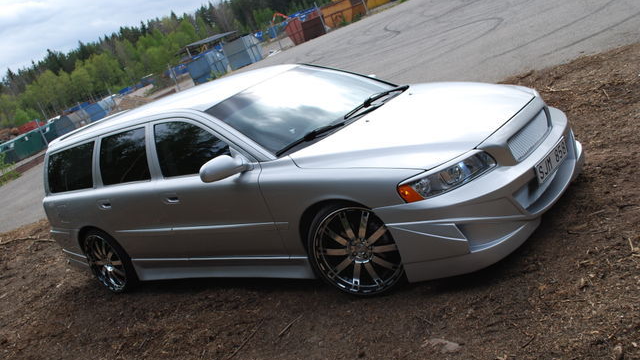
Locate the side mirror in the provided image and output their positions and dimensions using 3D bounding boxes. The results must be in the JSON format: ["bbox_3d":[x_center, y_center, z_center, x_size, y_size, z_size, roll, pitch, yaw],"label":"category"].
[{"bbox_3d":[-0.614,-0.073,4.077,0.150,0.150,0.250,-8,18,41],"label":"side mirror"}]

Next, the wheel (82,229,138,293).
[{"bbox_3d":[-1.795,0.674,5.628,0.580,0.580,0.220,-8,18,41],"label":"wheel"}]

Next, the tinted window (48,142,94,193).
[{"bbox_3d":[-2.182,-0.087,5.651,0.815,0.387,0.040,-8,-6,41],"label":"tinted window"}]

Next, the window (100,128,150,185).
[{"bbox_3d":[-1.555,-0.167,5.105,0.718,0.407,0.040,-8,-6,41],"label":"window"}]

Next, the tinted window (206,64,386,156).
[{"bbox_3d":[-0.145,-0.620,4.730,0.869,0.140,1.500,22,35,28],"label":"tinted window"}]

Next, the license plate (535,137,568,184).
[{"bbox_3d":[1.372,-0.115,3.783,0.020,0.110,0.520,-9,16,41],"label":"license plate"}]

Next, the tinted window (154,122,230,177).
[{"bbox_3d":[-0.914,-0.234,4.548,0.849,0.449,0.040,-8,-6,41],"label":"tinted window"}]

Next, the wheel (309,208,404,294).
[{"bbox_3d":[0.257,0.395,3.869,0.580,0.580,0.220,-15,14,19],"label":"wheel"}]

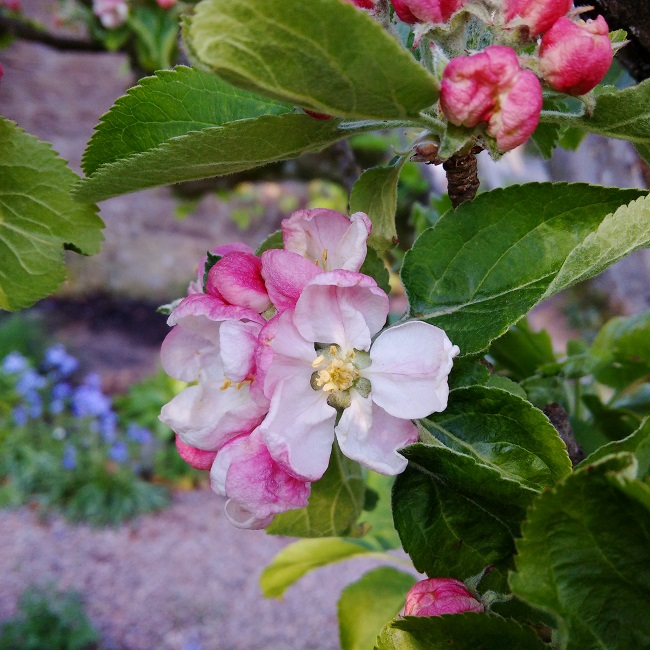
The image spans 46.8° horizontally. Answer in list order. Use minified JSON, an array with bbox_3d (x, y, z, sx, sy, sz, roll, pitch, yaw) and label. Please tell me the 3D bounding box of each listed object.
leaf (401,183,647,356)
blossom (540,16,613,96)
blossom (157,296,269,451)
[{"bbox_3d":[0.057,-0.016,0.213,0.073,0.041,0.024,-20,12,-8],"label":"leaf"},{"bbox_3d":[0.066,-0.070,0.197,0.018,0.020,0.018,-2,3,-6],"label":"blossom"},{"bbox_3d":[-0.030,0.013,0.207,0.033,0.042,0.028,9,11,29],"label":"blossom"}]

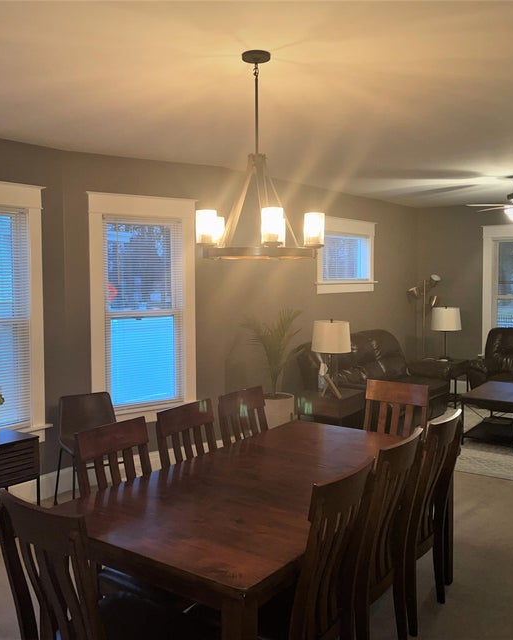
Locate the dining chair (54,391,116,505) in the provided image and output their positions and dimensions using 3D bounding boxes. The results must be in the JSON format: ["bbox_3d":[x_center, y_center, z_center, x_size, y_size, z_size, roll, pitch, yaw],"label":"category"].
[{"bbox_3d":[-1.135,0.933,4.472,0.460,0.790,0.520,-3,4,-31],"label":"dining chair"}]

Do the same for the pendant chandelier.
[{"bbox_3d":[0.005,-0.714,2.825,0.580,0.882,0.580,0,4,0],"label":"pendant chandelier"}]

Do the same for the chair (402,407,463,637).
[{"bbox_3d":[0.637,0.888,3.015,0.560,0.960,0.450,2,4,37],"label":"chair"}]

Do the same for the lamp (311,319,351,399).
[{"bbox_3d":[0.691,0.335,5.826,0.360,0.681,0.360,0,4,0],"label":"lamp"}]

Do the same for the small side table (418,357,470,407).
[{"bbox_3d":[2.331,0.787,8.020,0.520,0.540,0.440,2,4,37],"label":"small side table"}]

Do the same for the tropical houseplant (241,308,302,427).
[{"bbox_3d":[0.153,0.540,5.701,0.520,1.330,0.520,0,3,0],"label":"tropical houseplant"}]

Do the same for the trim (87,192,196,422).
[{"bbox_3d":[-0.873,-0.074,5.194,1.010,1.850,0.100,-3,4,-36],"label":"trim"}]

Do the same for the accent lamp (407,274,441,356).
[{"bbox_3d":[2.290,0.208,8.732,0.450,1.642,0.420,1,4,19],"label":"accent lamp"}]

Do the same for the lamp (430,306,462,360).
[{"bbox_3d":[2.427,0.168,8.282,0.400,0.677,0.400,2,5,37],"label":"lamp"}]

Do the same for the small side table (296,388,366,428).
[{"bbox_3d":[0.691,0.937,5.705,0.420,0.540,0.540,2,4,37],"label":"small side table"}]

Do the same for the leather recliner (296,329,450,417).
[{"bbox_3d":[1.368,0.641,7.049,0.940,0.960,2.200,2,4,37],"label":"leather recliner"}]

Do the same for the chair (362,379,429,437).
[{"bbox_3d":[0.703,0.875,3.718,0.460,0.970,0.540,2,5,37],"label":"chair"}]

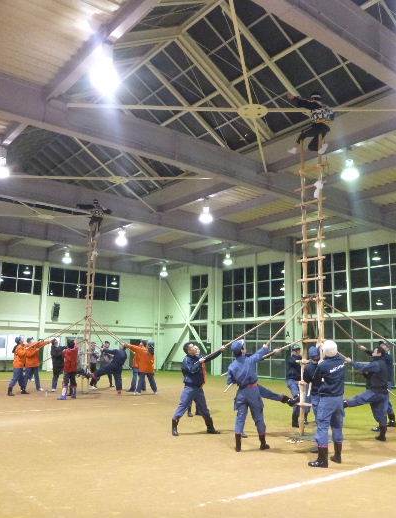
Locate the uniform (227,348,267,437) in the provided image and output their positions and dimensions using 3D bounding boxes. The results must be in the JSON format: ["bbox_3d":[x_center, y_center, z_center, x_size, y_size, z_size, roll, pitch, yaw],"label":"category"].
[{"bbox_3d":[0.816,2.145,8.131,0.560,1.350,0.480,-5,-12,30],"label":"uniform"}]

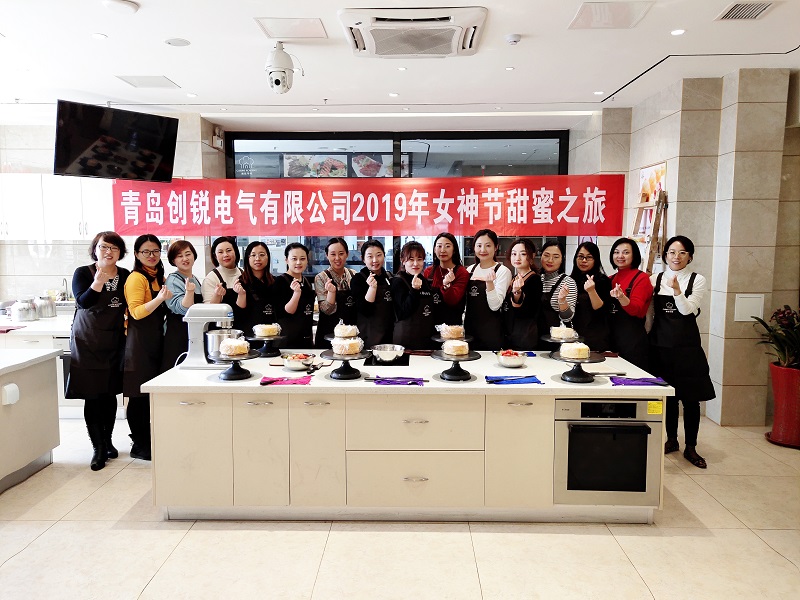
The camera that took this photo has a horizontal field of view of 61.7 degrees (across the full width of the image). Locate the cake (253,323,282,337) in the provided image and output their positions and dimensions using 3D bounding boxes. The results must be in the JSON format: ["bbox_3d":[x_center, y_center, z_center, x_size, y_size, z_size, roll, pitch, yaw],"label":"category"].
[{"bbox_3d":[-0.948,0.217,4.764,0.178,0.081,0.178,0,5,1],"label":"cake"}]

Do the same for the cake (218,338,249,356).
[{"bbox_3d":[-0.991,0.283,4.025,0.170,0.084,0.170,0,5,1],"label":"cake"}]

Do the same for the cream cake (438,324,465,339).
[{"bbox_3d":[0.368,0.221,4.695,0.170,0.082,0.170,0,5,1],"label":"cream cake"}]

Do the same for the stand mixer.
[{"bbox_3d":[-1.214,0.230,4.369,0.371,0.406,0.262,0,5,1],"label":"stand mixer"}]

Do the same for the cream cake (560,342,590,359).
[{"bbox_3d":[1.024,0.292,3.911,0.173,0.079,0.173,0,5,1],"label":"cream cake"}]

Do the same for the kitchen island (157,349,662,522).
[{"bbox_3d":[0.048,0.837,4.383,2.976,0.811,1.232,0,5,1],"label":"kitchen island"}]

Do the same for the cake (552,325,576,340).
[{"bbox_3d":[1.138,0.222,4.658,0.170,0.084,0.170,0,5,1],"label":"cake"}]

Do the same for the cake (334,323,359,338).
[{"bbox_3d":[-0.376,0.216,4.721,0.166,0.089,0.166,0,5,1],"label":"cake"}]

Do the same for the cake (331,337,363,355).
[{"bbox_3d":[-0.317,0.282,4.010,0.180,0.087,0.180,0,5,1],"label":"cake"}]

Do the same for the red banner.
[{"bbox_3d":[-0.466,-1.059,7.595,5.835,0.663,0.020,0,5,6],"label":"red banner"}]

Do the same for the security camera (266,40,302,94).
[{"bbox_3d":[-0.850,-1.657,4.790,0.233,0.381,0.223,0,5,4],"label":"security camera"}]

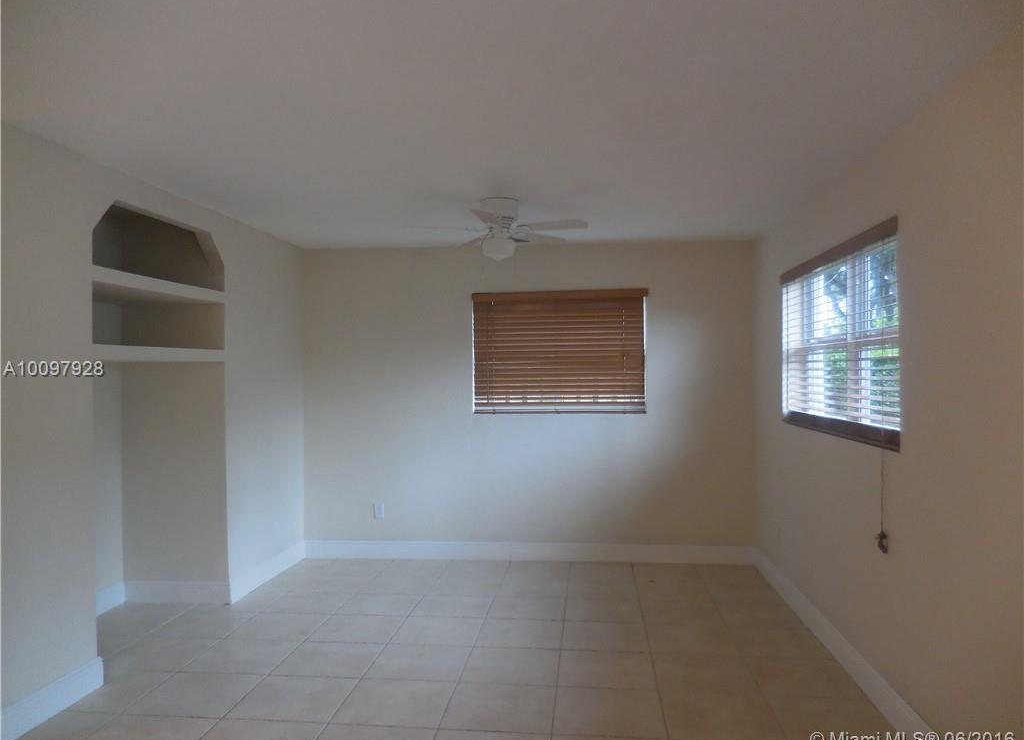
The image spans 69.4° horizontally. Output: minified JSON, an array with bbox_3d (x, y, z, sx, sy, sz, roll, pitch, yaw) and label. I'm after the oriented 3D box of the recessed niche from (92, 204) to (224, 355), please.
[{"bbox_3d":[-2.214,-0.431,4.077,0.680,0.790,1.237,0,0,6],"label":"recessed niche"}]

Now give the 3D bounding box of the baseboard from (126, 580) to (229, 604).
[{"bbox_3d":[-2.121,1.412,4.696,0.680,0.138,0.020,0,0,6],"label":"baseboard"}]

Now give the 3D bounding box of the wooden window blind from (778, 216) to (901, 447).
[{"bbox_3d":[1.568,-0.133,3.657,0.080,0.900,1.730,0,0,6],"label":"wooden window blind"}]

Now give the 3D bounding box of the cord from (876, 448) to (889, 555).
[{"bbox_3d":[1.490,0.524,2.966,0.040,0.425,0.040,0,0,6],"label":"cord"}]

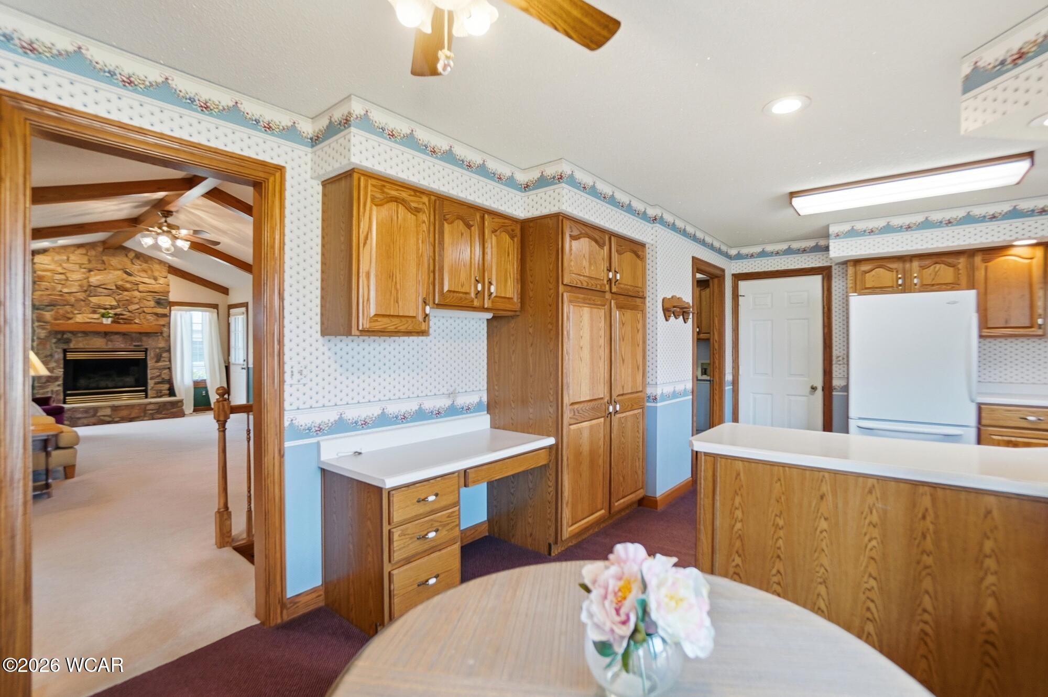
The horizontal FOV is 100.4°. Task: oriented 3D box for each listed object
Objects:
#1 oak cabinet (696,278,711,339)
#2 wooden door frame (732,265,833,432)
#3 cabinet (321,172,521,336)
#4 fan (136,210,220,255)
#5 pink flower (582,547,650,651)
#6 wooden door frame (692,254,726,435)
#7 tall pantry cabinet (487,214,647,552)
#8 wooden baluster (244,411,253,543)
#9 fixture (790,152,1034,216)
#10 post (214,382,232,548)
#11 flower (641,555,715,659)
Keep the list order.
[{"bbox_3d":[2.237,-0.479,5.536,0.716,0.746,0.328,0,0,40],"label":"oak cabinet"},{"bbox_3d":[2.692,0.235,4.594,0.915,2.109,0.100,0,0,40],"label":"wooden door frame"},{"bbox_3d":[-0.520,-0.450,2.545,0.325,0.770,1.164,0,0,40],"label":"cabinet"},{"bbox_3d":[-4.800,-1.570,5.880,1.120,0.580,1.120,0,0,-35],"label":"fan"},{"bbox_3d":[0.143,0.394,0.690,0.105,0.155,0.105,0,0,-24],"label":"pink flower"},{"bbox_3d":[1.832,0.229,4.411,0.139,2.124,1.015,0,0,40],"label":"wooden door frame"},{"bbox_3d":[0.370,0.223,3.300,0.600,2.134,1.150,0,0,41],"label":"tall pantry cabinet"},{"bbox_3d":[-1.839,0.856,2.925,0.034,0.861,0.034,0,0,40],"label":"wooden baluster"},{"bbox_3d":[2.590,-1.116,3.045,1.210,0.080,0.390,0,0,37],"label":"fixture"},{"bbox_3d":[-1.985,0.770,2.880,0.090,1.055,0.090,0,0,37],"label":"post"},{"bbox_3d":[0.223,0.372,0.635,0.105,0.130,0.095,0,0,9],"label":"flower"}]

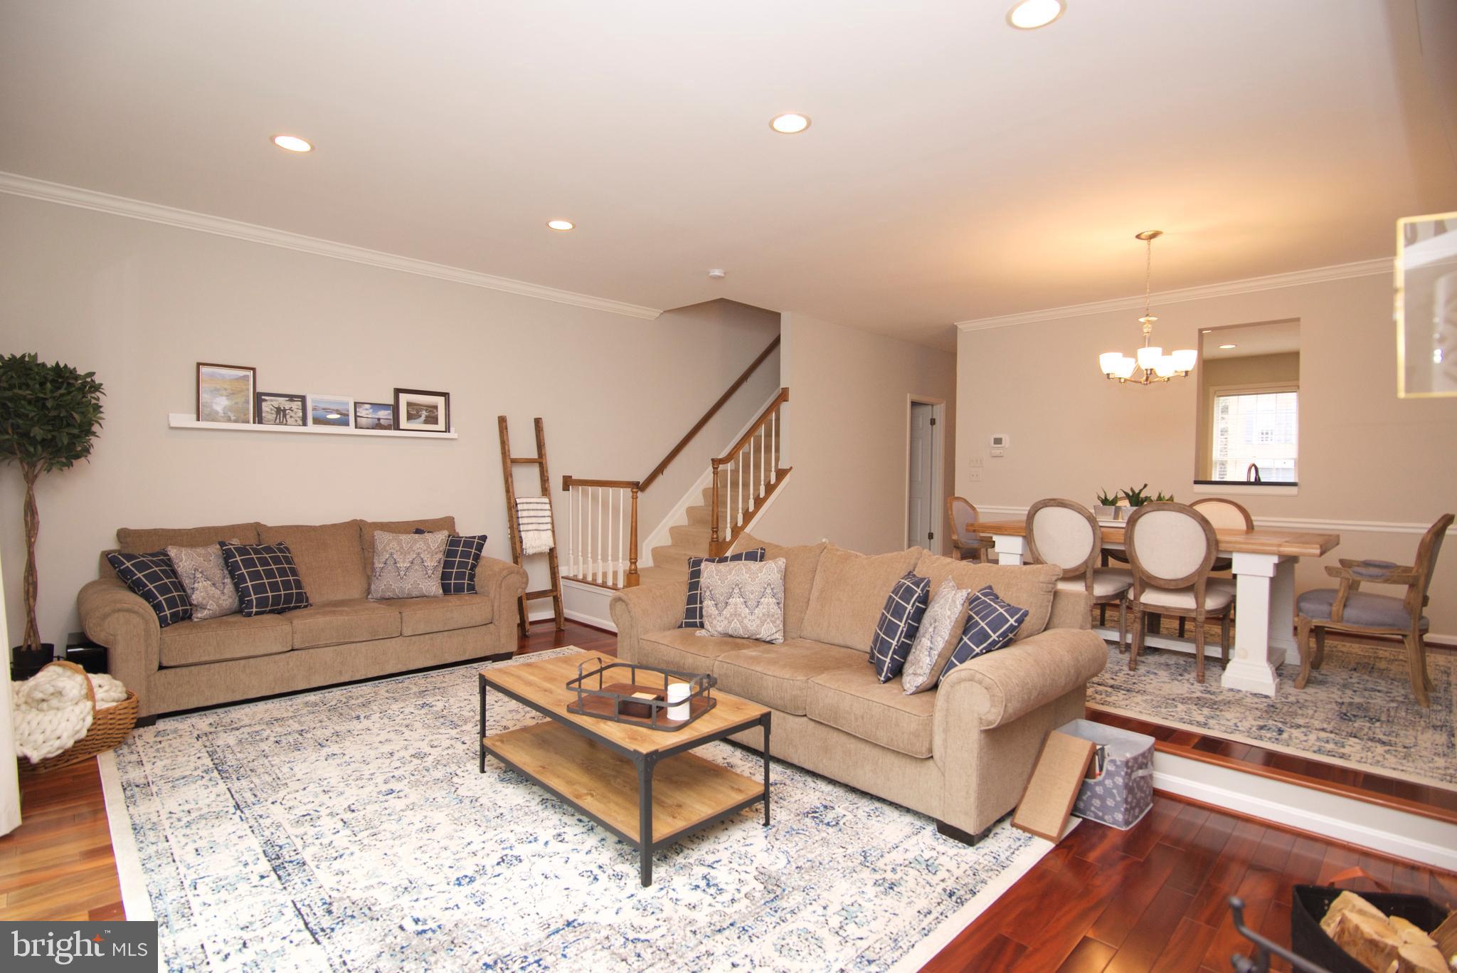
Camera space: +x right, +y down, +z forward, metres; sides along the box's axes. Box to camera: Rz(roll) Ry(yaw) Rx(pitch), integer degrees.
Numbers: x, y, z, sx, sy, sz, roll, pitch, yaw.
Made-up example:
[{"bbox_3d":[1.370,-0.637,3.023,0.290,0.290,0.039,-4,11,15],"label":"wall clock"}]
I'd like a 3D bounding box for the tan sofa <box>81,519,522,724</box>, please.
[{"bbox_3d":[-2.612,0.725,4.484,2.350,0.975,0.960,0,2,-43],"label":"tan sofa"}]

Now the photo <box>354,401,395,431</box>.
[{"bbox_3d":[-2.620,-0.507,5.097,0.270,0.212,0.020,0,-5,-43],"label":"photo"}]

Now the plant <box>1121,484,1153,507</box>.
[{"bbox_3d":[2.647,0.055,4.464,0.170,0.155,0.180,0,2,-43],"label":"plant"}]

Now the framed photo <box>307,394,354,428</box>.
[{"bbox_3d":[-2.834,-0.520,4.899,0.293,0.237,0.020,0,-5,-43],"label":"framed photo"}]

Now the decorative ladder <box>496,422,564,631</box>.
[{"bbox_3d":[-1.684,0.318,5.868,0.400,1.850,0.090,-2,-7,-45],"label":"decorative ladder"}]

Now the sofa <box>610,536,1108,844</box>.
[{"bbox_3d":[0.493,0.819,3.655,1.010,0.960,2.400,-1,2,-45],"label":"sofa"}]

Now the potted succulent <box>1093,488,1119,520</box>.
[{"bbox_3d":[2.606,0.129,4.750,0.135,0.206,0.135,-1,2,-45],"label":"potted succulent"}]

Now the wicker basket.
[{"bbox_3d":[-3.088,1.049,3.229,0.340,0.450,0.500,1,1,20],"label":"wicker basket"}]

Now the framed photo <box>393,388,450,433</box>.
[{"bbox_3d":[-2.382,-0.578,5.358,0.430,0.335,0.030,-1,-6,-45],"label":"framed photo"}]

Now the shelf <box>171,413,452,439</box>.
[{"bbox_3d":[-2.839,-0.414,4.920,1.810,0.095,0.100,-1,2,-45],"label":"shelf"}]

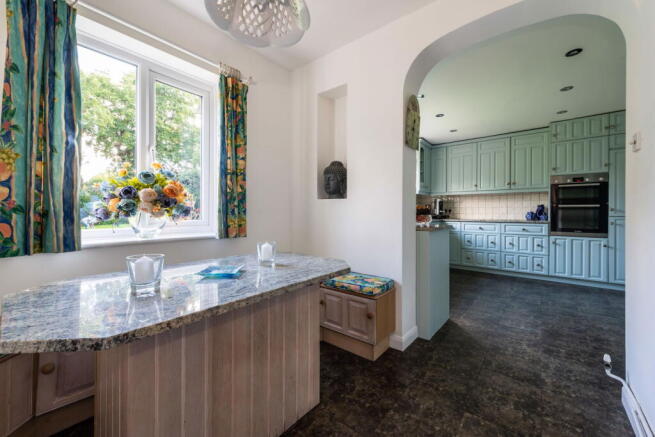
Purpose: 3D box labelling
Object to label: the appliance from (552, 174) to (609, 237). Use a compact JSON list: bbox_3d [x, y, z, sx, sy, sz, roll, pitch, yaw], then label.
[{"bbox_3d":[3.764,-0.189,3.859,0.593,0.890,0.570,0,1,40],"label":"appliance"}]

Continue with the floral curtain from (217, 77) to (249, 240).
[{"bbox_3d":[-0.737,-0.467,2.031,0.120,1.230,0.195,0,0,40],"label":"floral curtain"}]

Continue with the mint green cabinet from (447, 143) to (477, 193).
[{"bbox_3d":[2.678,-0.955,4.994,0.523,0.890,0.339,0,0,40],"label":"mint green cabinet"}]

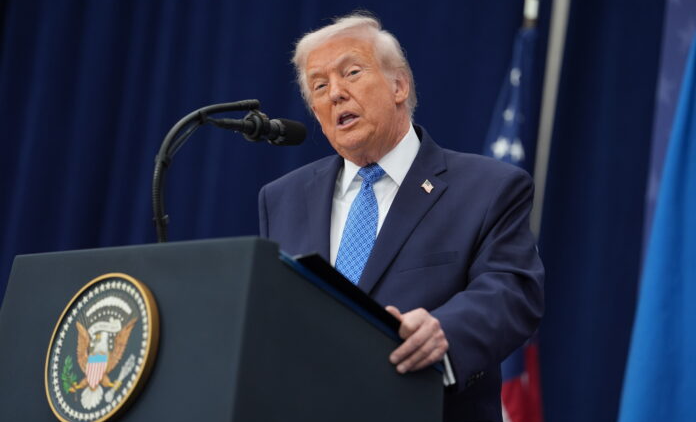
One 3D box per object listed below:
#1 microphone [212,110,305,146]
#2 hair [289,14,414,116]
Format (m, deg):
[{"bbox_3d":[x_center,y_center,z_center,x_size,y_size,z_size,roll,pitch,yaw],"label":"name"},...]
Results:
[{"bbox_3d":[-0.160,-0.148,5.170,0.215,0.055,0.050,8,-7,-42],"label":"microphone"},{"bbox_3d":[0.012,-0.260,5.320,0.180,0.200,0.225,-19,-20,20],"label":"hair"}]

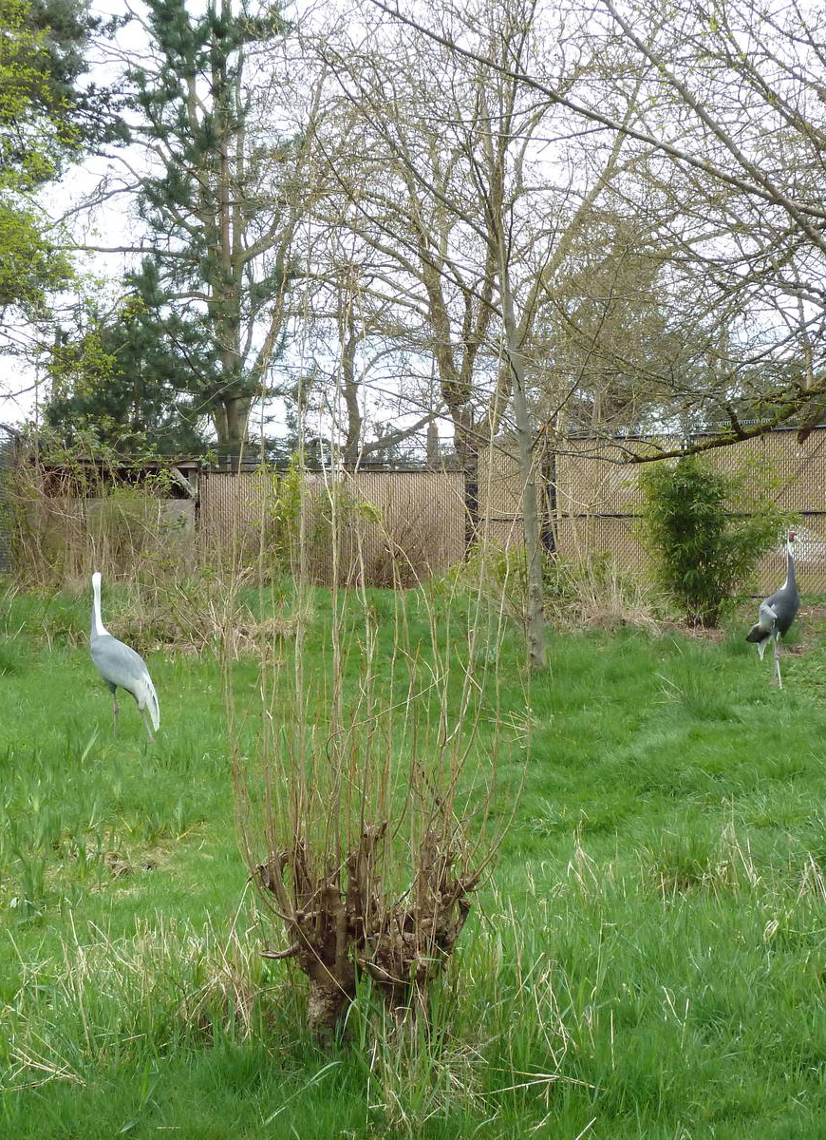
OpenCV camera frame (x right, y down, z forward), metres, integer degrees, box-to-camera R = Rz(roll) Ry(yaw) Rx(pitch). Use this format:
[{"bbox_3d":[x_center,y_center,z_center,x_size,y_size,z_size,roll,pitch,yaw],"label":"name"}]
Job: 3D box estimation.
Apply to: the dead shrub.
[{"bbox_3d":[-0.115,0.670,5.300,0.870,1.530,0.780,0,0,0],"label":"dead shrub"}]

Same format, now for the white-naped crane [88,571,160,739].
[{"bbox_3d":[-2.041,0.630,12.500,0.660,1.240,0.280,0,0,40],"label":"white-naped crane"}]

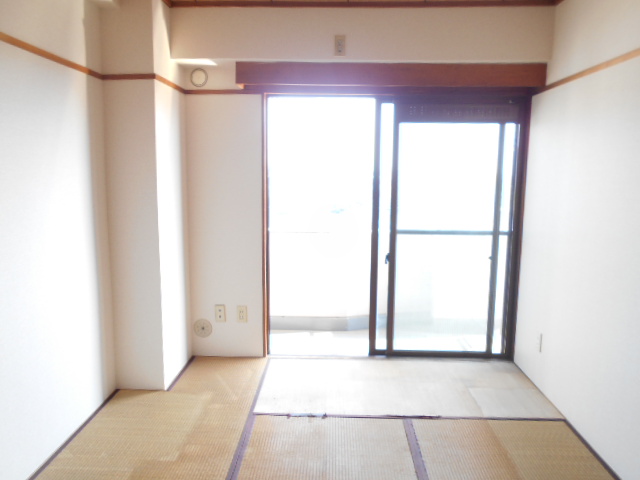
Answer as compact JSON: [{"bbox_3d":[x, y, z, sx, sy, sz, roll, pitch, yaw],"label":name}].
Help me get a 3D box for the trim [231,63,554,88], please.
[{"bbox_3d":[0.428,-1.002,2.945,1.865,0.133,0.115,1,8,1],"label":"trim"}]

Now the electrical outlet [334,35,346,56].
[{"bbox_3d":[0.121,-1.145,2.836,0.072,0.122,0.012,1,8,1],"label":"electrical outlet"}]

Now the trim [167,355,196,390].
[{"bbox_3d":[-0.892,0.850,3.145,0.032,0.025,0.559,1,8,1],"label":"trim"}]

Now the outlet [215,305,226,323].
[{"bbox_3d":[-0.697,0.517,3.369,0.071,0.122,0.012,1,8,1],"label":"outlet"}]

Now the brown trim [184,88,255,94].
[{"bbox_3d":[-0.656,-0.969,3.153,0.457,0.030,0.020,1,8,1],"label":"brown trim"}]

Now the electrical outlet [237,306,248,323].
[{"bbox_3d":[-0.545,0.521,3.366,0.070,0.119,0.012,1,8,1],"label":"electrical outlet"}]

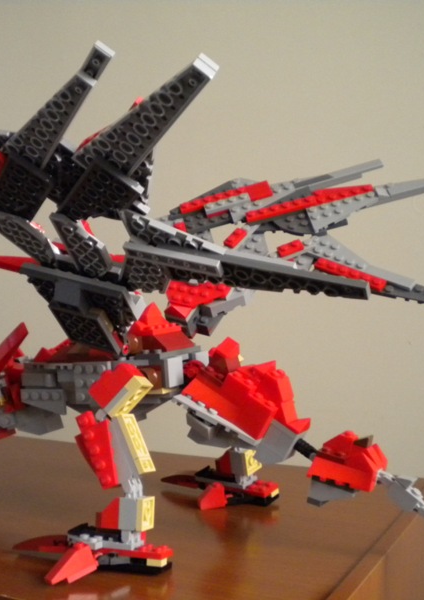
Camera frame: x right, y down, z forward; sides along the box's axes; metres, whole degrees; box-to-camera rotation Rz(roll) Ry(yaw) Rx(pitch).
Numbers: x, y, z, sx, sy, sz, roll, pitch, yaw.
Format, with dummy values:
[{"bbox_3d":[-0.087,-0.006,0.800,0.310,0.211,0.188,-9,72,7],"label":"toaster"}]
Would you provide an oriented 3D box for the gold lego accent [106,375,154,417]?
[{"bbox_3d":[-0.040,0.047,0.389,0.006,0.024,0.008,51,21,26],"label":"gold lego accent"}]

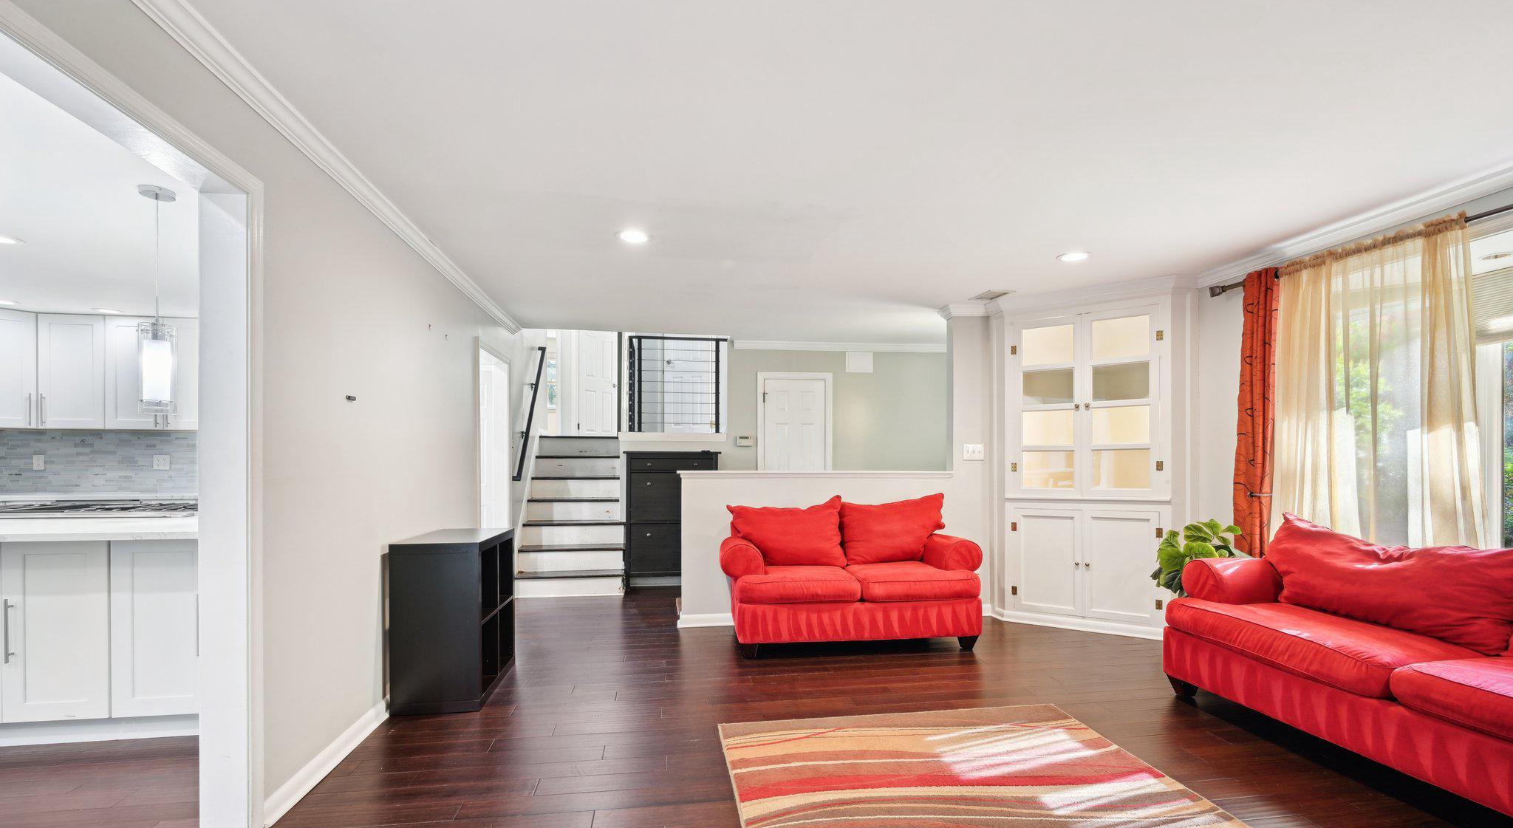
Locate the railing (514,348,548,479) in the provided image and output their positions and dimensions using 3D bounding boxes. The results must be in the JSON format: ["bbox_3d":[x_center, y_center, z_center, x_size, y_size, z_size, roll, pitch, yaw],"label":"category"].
[{"bbox_3d":[-2.140,-0.049,6.420,0.090,1.380,1.430,0,-3,-8],"label":"railing"}]

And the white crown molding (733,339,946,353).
[{"bbox_3d":[0.849,-0.652,6.464,2.180,0.080,0.070,0,-3,-8],"label":"white crown molding"}]

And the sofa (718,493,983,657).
[{"bbox_3d":[0.580,1.029,4.520,1.660,0.940,0.880,0,-3,-8],"label":"sofa"}]

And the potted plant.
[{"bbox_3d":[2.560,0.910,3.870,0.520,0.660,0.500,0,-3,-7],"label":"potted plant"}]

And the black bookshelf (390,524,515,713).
[{"bbox_3d":[-1.545,1.018,3.480,0.390,0.780,0.780,0,-3,-8],"label":"black bookshelf"}]

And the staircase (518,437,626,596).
[{"bbox_3d":[-1.780,0.939,6.700,0.950,1.470,1.580,0,-3,-9],"label":"staircase"}]

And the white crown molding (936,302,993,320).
[{"bbox_3d":[1.610,-0.786,5.190,0.430,0.100,0.110,0,-3,-8],"label":"white crown molding"}]

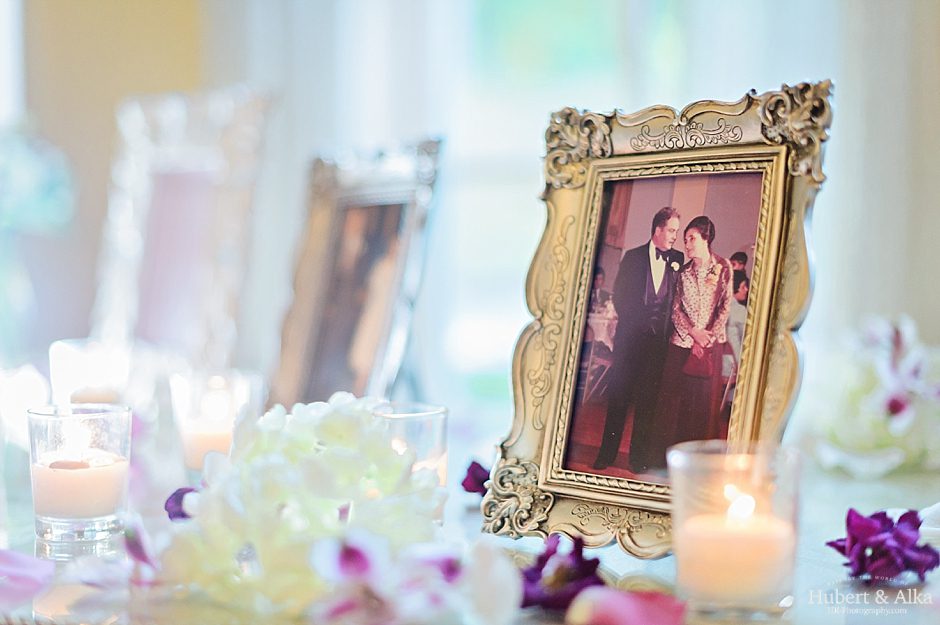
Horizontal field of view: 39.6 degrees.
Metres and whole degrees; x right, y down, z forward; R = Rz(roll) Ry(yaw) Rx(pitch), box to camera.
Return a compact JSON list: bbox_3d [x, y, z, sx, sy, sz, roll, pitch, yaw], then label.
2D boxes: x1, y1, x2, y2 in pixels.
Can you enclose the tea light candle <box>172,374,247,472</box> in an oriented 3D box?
[{"bbox_3d":[-0.170,0.078,0.877,0.051,0.062,0.051,1,1,-11],"label":"tea light candle"}]

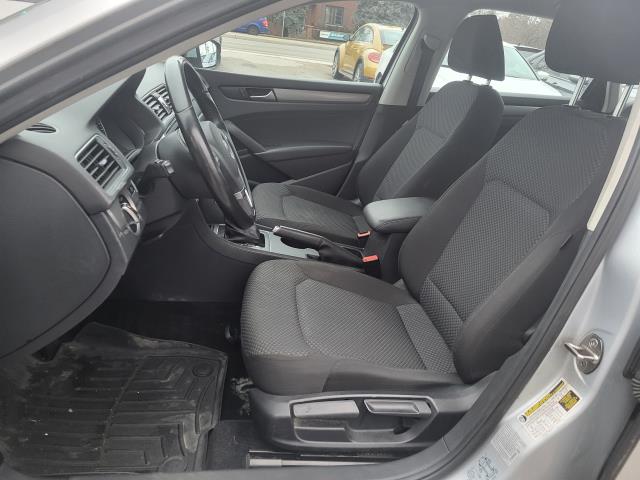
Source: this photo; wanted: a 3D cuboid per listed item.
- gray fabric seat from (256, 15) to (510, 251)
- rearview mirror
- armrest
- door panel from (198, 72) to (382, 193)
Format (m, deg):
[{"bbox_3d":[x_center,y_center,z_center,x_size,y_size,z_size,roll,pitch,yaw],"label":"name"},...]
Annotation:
[{"bbox_3d":[0.176,-0.397,1.849,0.880,0.930,0.520,2,22,-9],"label":"gray fabric seat"},{"bbox_3d":[-0.525,-0.846,2.179,0.130,0.145,0.210,8,22,4],"label":"rearview mirror"},{"bbox_3d":[0.288,-0.090,1.587,0.300,0.090,0.150,2,22,-9],"label":"armrest"},{"bbox_3d":[-0.186,-0.418,2.169,0.920,0.620,0.130,2,22,-9],"label":"door panel"}]

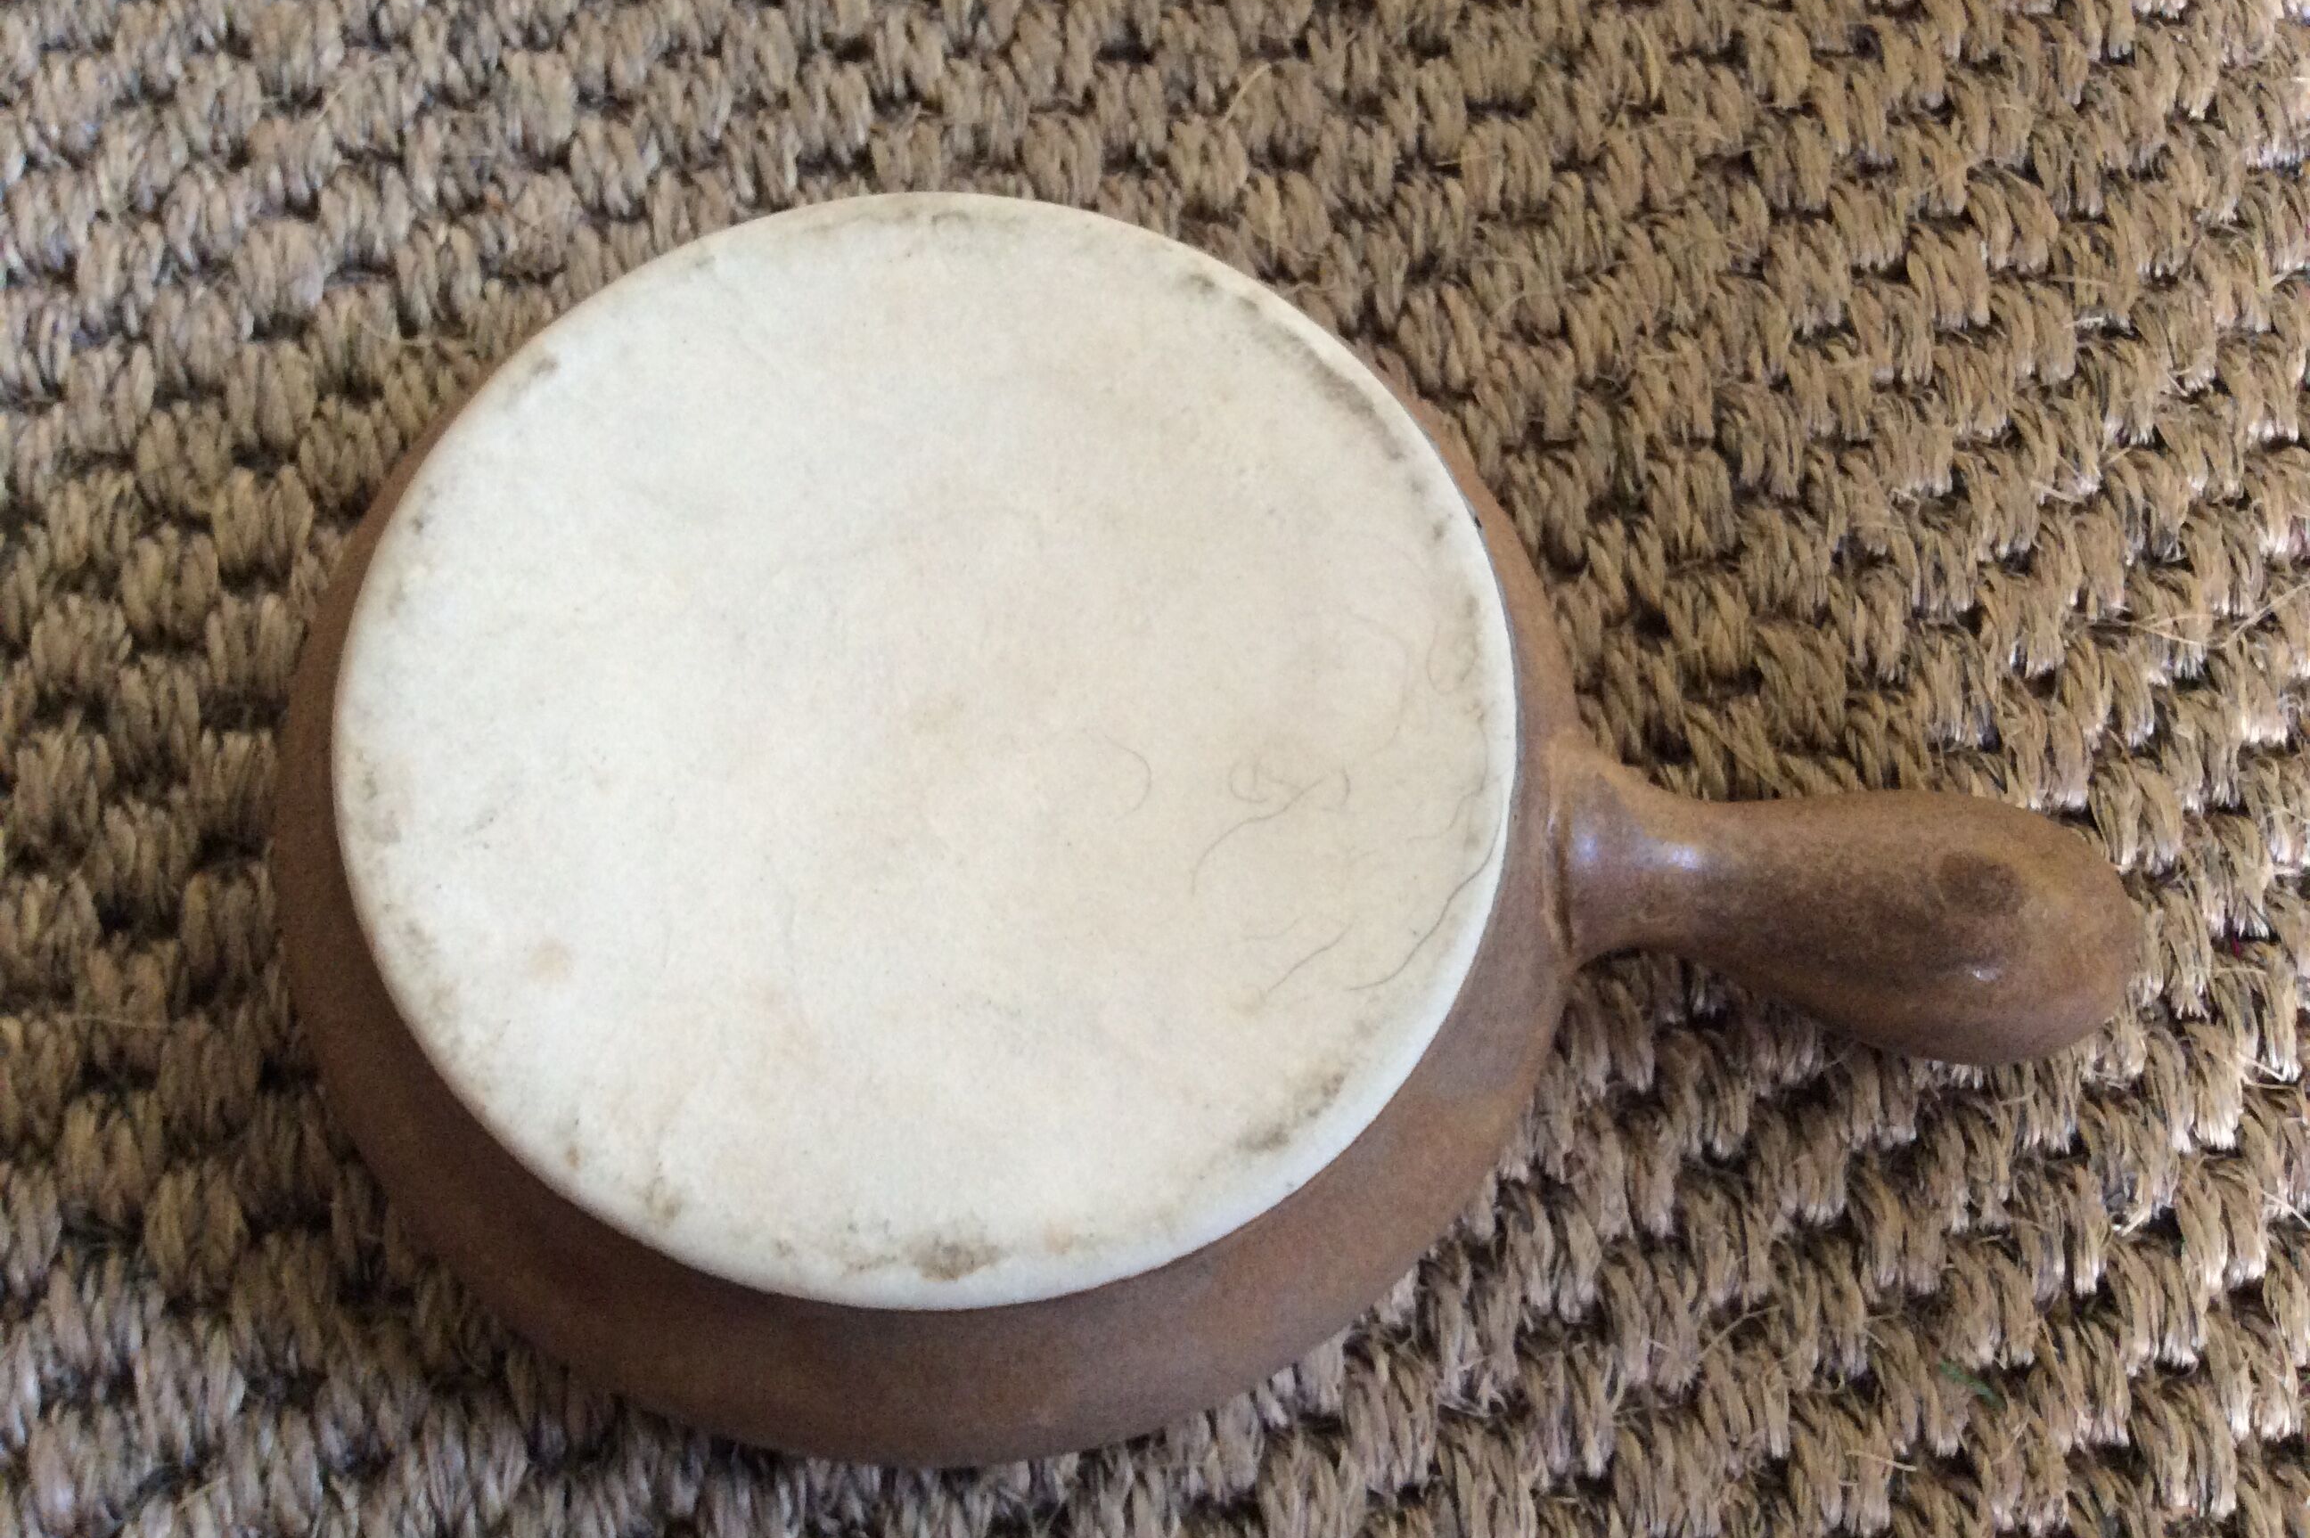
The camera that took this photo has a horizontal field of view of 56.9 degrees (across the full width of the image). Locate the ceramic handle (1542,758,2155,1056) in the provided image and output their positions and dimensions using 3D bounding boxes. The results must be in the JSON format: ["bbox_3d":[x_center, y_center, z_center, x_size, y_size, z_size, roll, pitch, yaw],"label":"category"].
[{"bbox_3d":[0.082,0.015,0.253,0.070,0.029,0.030,7,73,-2],"label":"ceramic handle"}]

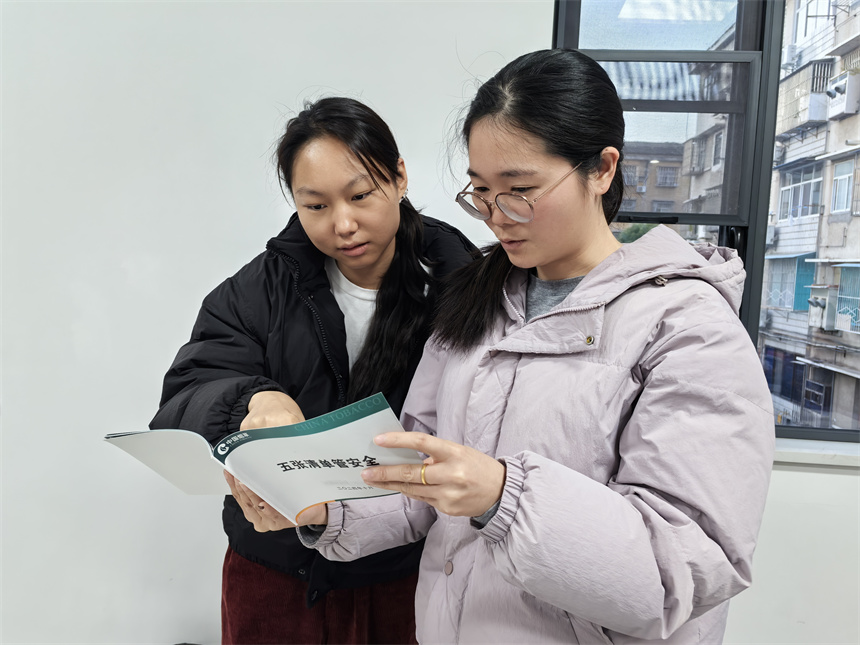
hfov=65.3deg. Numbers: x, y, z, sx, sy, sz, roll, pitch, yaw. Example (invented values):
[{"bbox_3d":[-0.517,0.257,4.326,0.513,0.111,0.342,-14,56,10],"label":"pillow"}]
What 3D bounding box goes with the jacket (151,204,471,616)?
[{"bbox_3d":[-0.125,0.105,0.905,0.500,0.560,0.380,3,4,-3],"label":"jacket"}]

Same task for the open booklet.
[{"bbox_3d":[-0.187,0.171,0.747,0.380,0.060,0.155,-10,-47,25],"label":"open booklet"}]

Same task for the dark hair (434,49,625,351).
[{"bbox_3d":[0.131,-0.139,0.775,0.220,0.345,0.200,0,5,-38],"label":"dark hair"}]

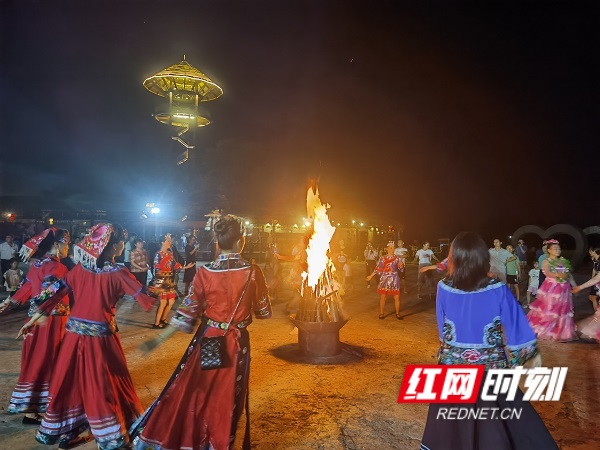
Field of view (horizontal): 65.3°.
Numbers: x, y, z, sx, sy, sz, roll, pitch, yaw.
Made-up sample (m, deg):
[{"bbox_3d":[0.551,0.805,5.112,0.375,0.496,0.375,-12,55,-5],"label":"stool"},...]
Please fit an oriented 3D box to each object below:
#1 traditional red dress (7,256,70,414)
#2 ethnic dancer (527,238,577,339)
[{"bbox_3d":[-2.154,0.896,3.900,0.600,1.280,0.500,-2,-3,37],"label":"traditional red dress"},{"bbox_3d":[4.165,1.068,7.750,0.720,1.630,0.560,1,-3,-12],"label":"ethnic dancer"}]

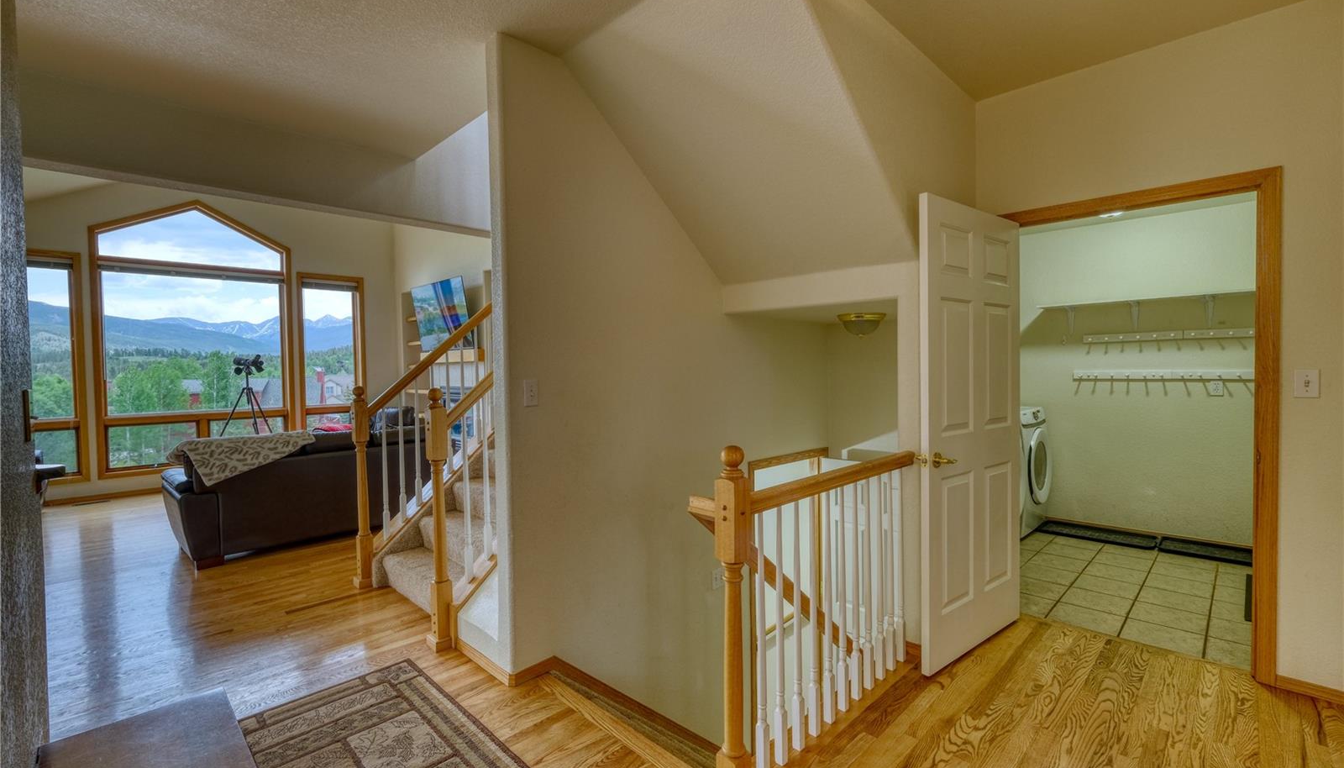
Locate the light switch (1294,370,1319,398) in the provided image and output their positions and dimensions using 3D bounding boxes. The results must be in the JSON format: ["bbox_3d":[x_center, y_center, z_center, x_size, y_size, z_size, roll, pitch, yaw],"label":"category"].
[{"bbox_3d":[2.515,-0.001,2.216,0.070,0.114,0.016,1,2,43],"label":"light switch"}]

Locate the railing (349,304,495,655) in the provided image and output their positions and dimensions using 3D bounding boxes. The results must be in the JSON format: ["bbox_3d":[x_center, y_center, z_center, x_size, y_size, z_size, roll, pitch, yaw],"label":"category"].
[{"bbox_3d":[-1.193,0.293,3.443,1.235,1.920,1.100,1,2,43],"label":"railing"}]

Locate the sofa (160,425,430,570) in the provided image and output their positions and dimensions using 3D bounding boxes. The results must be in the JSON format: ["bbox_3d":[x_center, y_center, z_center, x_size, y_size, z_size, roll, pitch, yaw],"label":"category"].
[{"bbox_3d":[-2.942,0.810,4.754,0.940,0.870,1.950,1,2,43],"label":"sofa"}]

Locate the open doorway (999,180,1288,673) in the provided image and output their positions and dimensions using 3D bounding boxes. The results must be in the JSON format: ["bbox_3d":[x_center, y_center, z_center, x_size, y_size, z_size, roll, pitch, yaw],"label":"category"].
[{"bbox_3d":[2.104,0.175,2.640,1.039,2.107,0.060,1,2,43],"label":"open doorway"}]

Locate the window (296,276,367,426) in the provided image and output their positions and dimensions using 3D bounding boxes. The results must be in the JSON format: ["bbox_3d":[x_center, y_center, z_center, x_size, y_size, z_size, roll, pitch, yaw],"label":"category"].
[{"bbox_3d":[-4.748,-0.274,7.856,0.140,2.460,0.810,1,2,45],"label":"window"}]

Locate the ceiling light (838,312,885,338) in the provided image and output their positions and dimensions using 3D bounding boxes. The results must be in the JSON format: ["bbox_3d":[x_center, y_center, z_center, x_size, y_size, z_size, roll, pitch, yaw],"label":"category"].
[{"bbox_3d":[1.192,-0.358,3.516,0.306,0.145,0.306,1,2,43],"label":"ceiling light"}]

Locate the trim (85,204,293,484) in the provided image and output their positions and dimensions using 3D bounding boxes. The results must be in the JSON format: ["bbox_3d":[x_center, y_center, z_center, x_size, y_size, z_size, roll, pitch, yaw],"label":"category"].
[{"bbox_3d":[-5.592,-0.577,6.670,0.100,3.189,1.834,1,2,43],"label":"trim"}]

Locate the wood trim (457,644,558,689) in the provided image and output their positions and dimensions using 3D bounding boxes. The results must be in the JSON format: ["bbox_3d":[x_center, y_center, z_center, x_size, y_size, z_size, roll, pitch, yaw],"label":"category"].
[{"bbox_3d":[-0.784,1.237,2.590,0.515,0.062,0.235,1,2,43],"label":"wood trim"}]

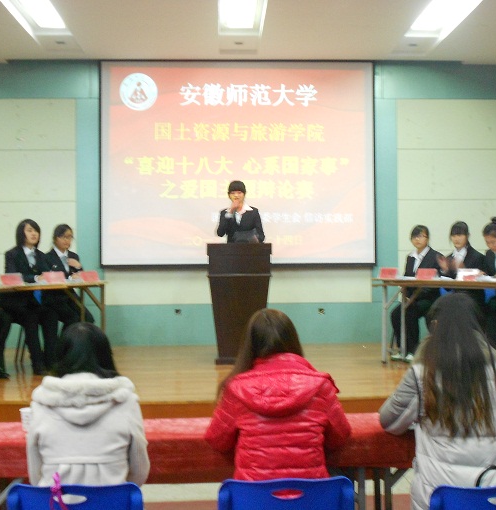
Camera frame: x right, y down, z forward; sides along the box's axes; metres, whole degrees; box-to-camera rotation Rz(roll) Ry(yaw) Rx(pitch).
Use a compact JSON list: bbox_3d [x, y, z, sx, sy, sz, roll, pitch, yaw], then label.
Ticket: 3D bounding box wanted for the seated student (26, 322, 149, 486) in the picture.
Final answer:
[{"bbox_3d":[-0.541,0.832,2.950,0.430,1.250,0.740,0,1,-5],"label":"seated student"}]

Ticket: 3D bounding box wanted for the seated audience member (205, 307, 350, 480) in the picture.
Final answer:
[{"bbox_3d":[0.093,0.801,3.000,0.510,1.260,0.720,-1,0,-3],"label":"seated audience member"}]

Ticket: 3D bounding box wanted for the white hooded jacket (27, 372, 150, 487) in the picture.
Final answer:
[{"bbox_3d":[-0.530,0.695,2.870,0.440,0.610,0.440,-1,0,-3],"label":"white hooded jacket"}]

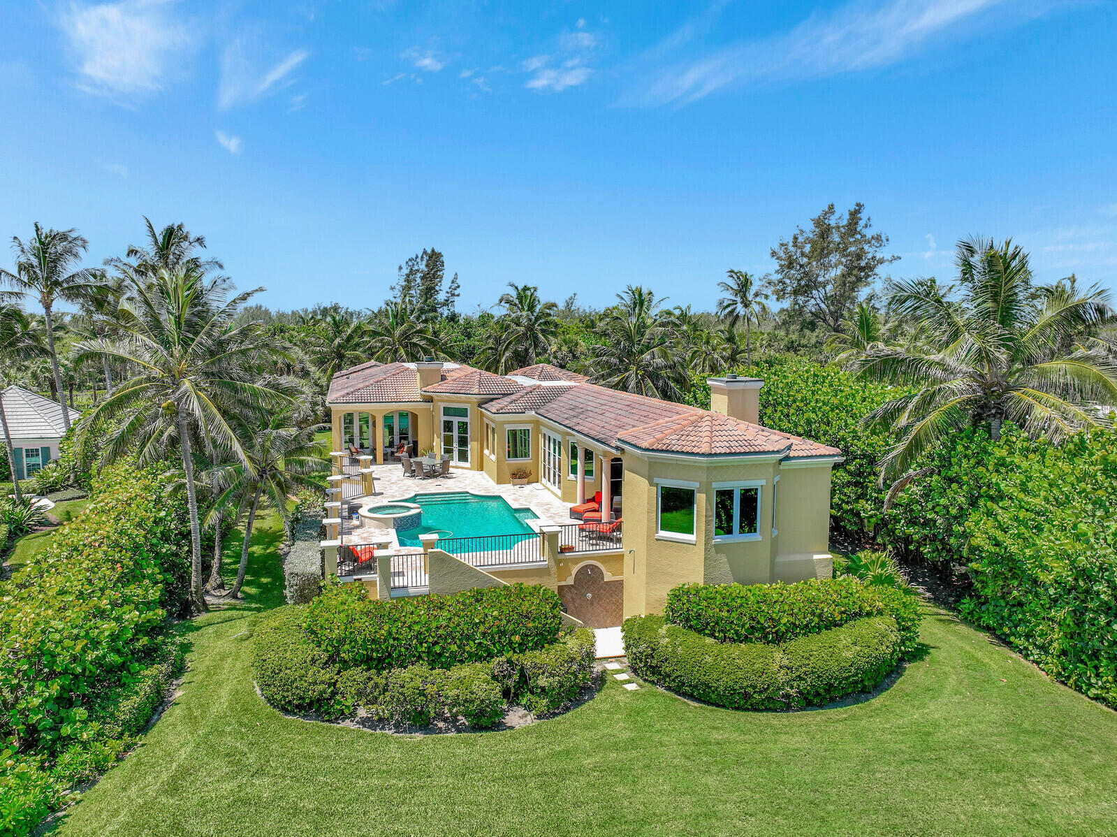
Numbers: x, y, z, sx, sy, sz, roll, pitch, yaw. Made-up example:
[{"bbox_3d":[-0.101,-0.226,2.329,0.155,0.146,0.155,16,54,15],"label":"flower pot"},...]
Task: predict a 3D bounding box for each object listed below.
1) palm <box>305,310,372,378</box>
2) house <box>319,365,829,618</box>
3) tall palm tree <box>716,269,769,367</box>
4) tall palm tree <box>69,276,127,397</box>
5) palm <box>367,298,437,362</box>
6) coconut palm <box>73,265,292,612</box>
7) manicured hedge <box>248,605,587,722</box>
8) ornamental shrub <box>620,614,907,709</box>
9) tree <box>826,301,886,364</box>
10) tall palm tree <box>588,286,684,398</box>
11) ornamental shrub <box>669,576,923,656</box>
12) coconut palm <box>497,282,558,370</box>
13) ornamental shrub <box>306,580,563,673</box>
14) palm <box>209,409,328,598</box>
[{"bbox_3d":[-19.374,-4.519,68.964,6.800,10.150,6.800,0,7,0],"label":"palm"},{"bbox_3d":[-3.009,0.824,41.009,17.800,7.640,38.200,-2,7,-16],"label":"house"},{"bbox_3d":[17.988,-6.803,76.727,5.500,15.730,5.500,0,7,0],"label":"tall palm tree"},{"bbox_3d":[-43.021,-6.746,73.728,6.600,13.410,6.600,0,7,0],"label":"tall palm tree"},{"bbox_3d":[-13.677,-4.910,67.908,7.000,11.180,7.000,0,7,0],"label":"palm"},{"bbox_3d":[-12.560,0.793,26.496,7.500,11.850,7.500,0,7,0],"label":"coconut palm"},{"bbox_3d":[-4.102,6.809,21.425,9.900,1.150,4.700,2,7,11],"label":"manicured hedge"},{"bbox_3d":[6.148,6.841,22.083,8.300,1.070,4.200,0,7,0],"label":"ornamental shrub"},{"bbox_3d":[24.619,-3.934,62.990,6.600,11.040,6.600,0,7,0],"label":"tree"},{"bbox_3d":[4.645,-1.782,47.108,6.500,12.420,6.500,0,7,0],"label":"tall palm tree"},{"bbox_3d":[7.050,6.028,23.914,7.200,1.500,3.000,-1,7,-8],"label":"ornamental shrub"},{"bbox_3d":[-2.881,-5.944,70.804,6.800,12.530,6.800,0,7,0],"label":"coconut palm"},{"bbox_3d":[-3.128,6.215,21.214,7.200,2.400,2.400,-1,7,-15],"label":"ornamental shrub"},{"bbox_3d":[-10.344,3.102,28.030,4.350,6.940,4.350,0,7,0],"label":"palm"}]

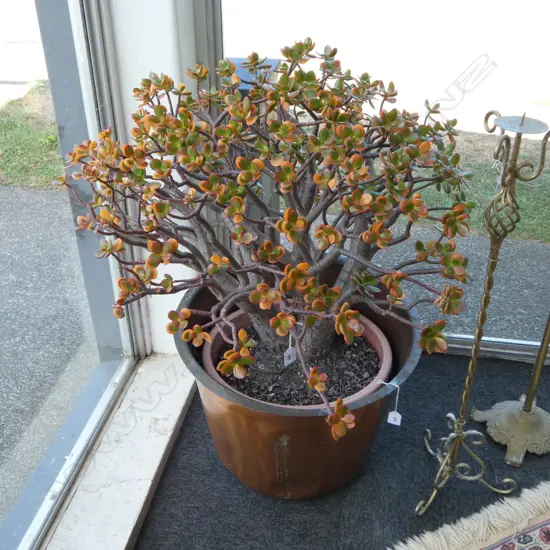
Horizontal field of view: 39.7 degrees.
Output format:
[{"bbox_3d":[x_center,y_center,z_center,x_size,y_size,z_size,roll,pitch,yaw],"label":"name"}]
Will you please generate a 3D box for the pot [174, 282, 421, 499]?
[{"bbox_3d":[0.048,0.260,1.807,0.550,0.385,0.550,0,37,0],"label":"pot"}]

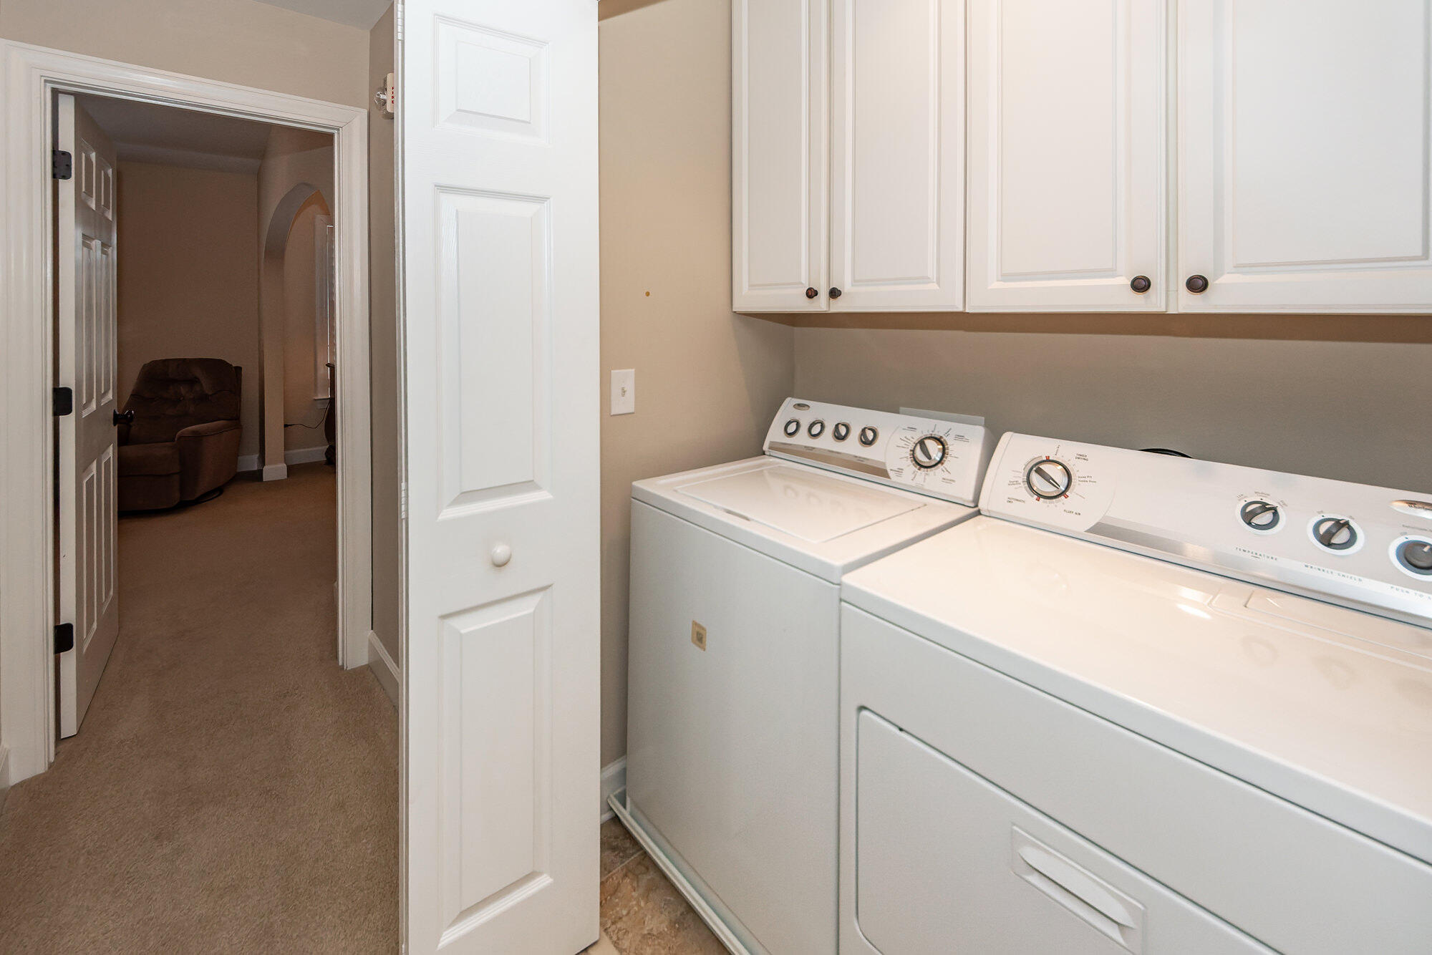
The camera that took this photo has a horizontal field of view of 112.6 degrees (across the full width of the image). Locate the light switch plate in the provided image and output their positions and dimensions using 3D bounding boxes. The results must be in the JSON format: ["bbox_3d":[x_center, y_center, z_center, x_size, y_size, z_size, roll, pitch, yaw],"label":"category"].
[{"bbox_3d":[-0.259,-0.238,1.335,0.077,0.121,0.016,-7,10,-40],"label":"light switch plate"}]

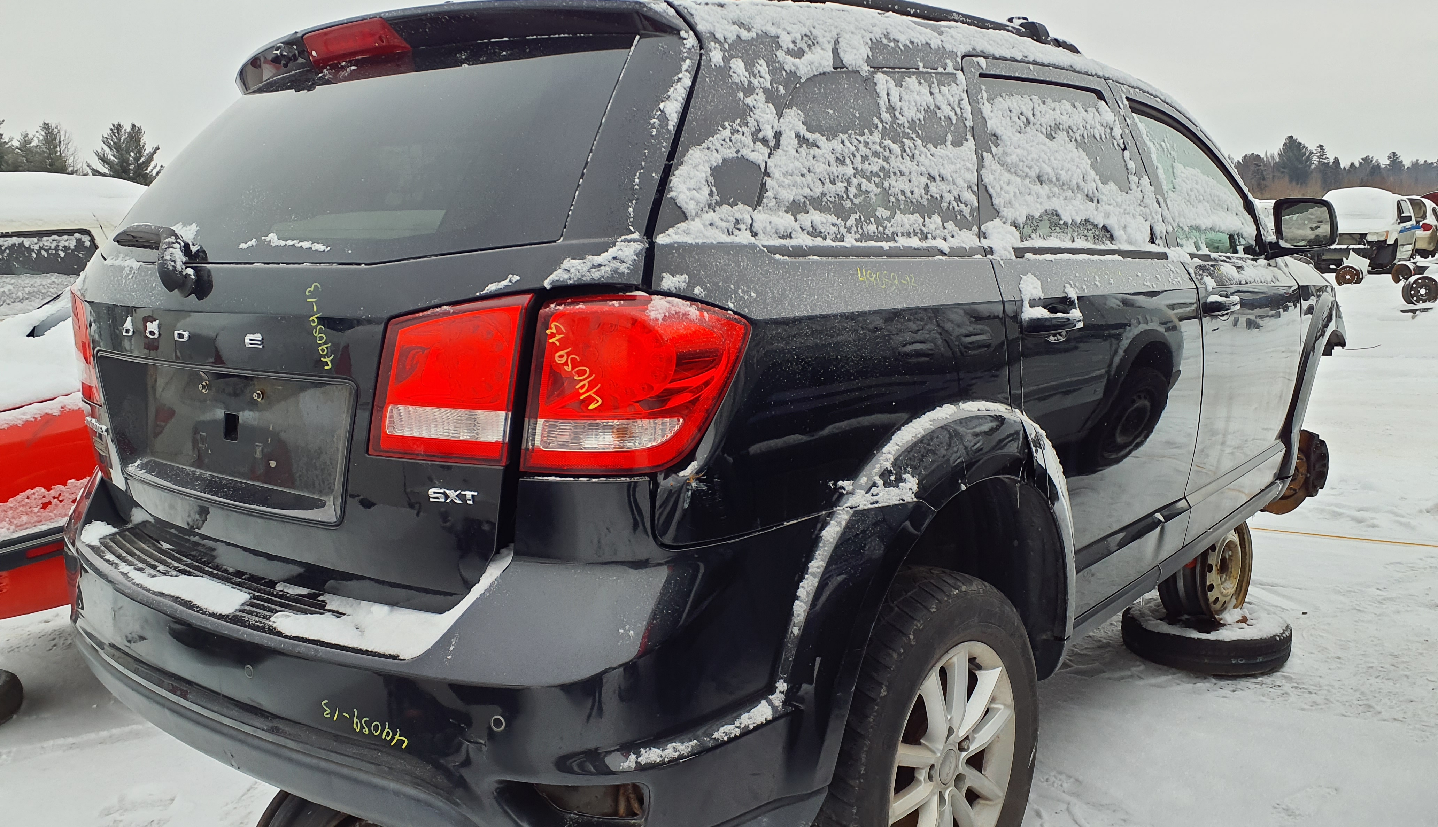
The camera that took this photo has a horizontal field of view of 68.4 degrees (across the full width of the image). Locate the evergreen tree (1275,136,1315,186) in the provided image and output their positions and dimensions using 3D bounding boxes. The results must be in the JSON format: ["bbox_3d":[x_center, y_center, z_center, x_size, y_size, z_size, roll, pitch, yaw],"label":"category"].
[{"bbox_3d":[89.779,-38.276,165.000,6.200,10.200,6.200,-1,11,0],"label":"evergreen tree"}]

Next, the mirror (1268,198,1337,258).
[{"bbox_3d":[1.776,-0.560,3.220,0.200,0.185,0.140,6,11,40],"label":"mirror"}]

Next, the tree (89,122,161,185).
[{"bbox_3d":[-50.499,-21.165,90.000,6.000,7.400,6.000,-1,11,0],"label":"tree"}]

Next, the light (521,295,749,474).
[{"bbox_3d":[-0.104,-0.042,1.314,0.165,0.230,0.280,6,11,40],"label":"light"}]

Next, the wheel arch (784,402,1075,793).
[{"bbox_3d":[0.368,0.270,1.849,0.180,0.610,1.000,6,11,40],"label":"wheel arch"}]

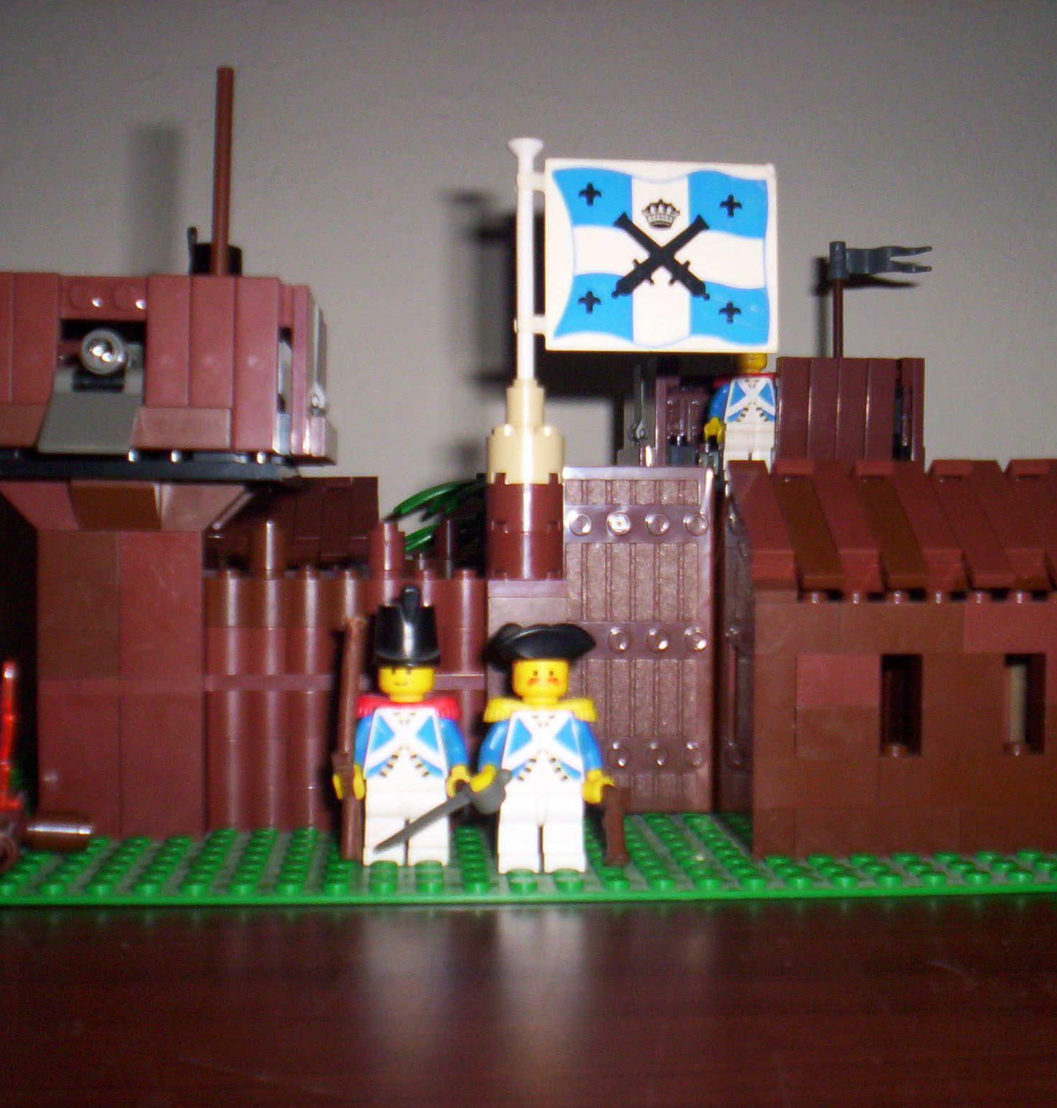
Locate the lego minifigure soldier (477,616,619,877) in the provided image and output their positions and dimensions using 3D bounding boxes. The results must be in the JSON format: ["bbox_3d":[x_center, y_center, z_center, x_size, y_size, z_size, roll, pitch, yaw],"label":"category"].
[{"bbox_3d":[0.003,0.035,0.290,0.025,0.045,0.017,0,1,-4],"label":"lego minifigure soldier"}]

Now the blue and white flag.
[{"bbox_3d":[0.028,-0.063,0.337,0.050,0.040,0.003,0,1,-8],"label":"blue and white flag"}]

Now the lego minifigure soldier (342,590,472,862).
[{"bbox_3d":[-0.023,0.032,0.296,0.024,0.051,0.015,0,1,-4],"label":"lego minifigure soldier"}]

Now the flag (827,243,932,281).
[{"bbox_3d":[0.107,-0.089,0.482,0.031,0.011,0.005,0,1,-4],"label":"flag"}]

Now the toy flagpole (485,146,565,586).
[{"bbox_3d":[-0.001,-0.041,0.333,0.016,0.093,0.016,0,1,-4],"label":"toy flagpole"}]

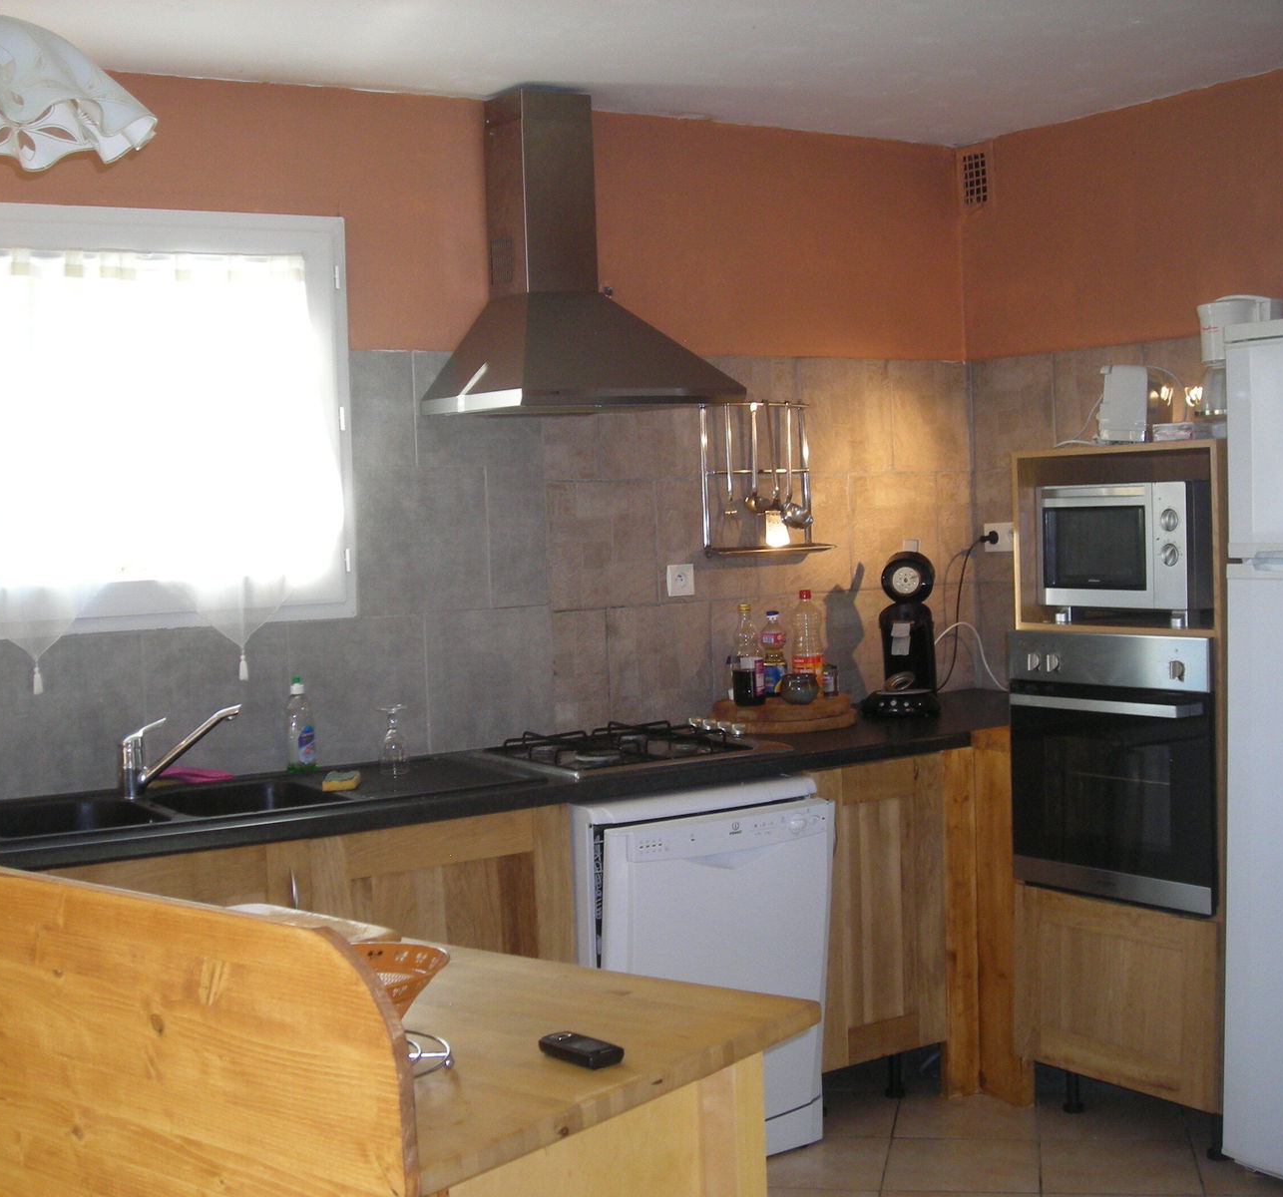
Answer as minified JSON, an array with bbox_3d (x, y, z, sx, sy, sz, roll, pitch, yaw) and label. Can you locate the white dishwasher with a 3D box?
[{"bbox_3d":[0.028,0.850,4.059,0.600,0.860,0.640,-4,4,-31],"label":"white dishwasher"}]

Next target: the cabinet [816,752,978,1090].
[{"bbox_3d":[0.457,0.790,4.381,0.470,0.845,0.580,-4,4,-31],"label":"cabinet"}]

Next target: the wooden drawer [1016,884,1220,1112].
[{"bbox_3d":[1.278,0.870,4.069,0.520,0.425,0.600,-4,4,-33],"label":"wooden drawer"}]

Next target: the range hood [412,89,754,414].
[{"bbox_3d":[-0.147,-0.812,4.020,0.590,0.780,0.510,-4,4,-31],"label":"range hood"}]

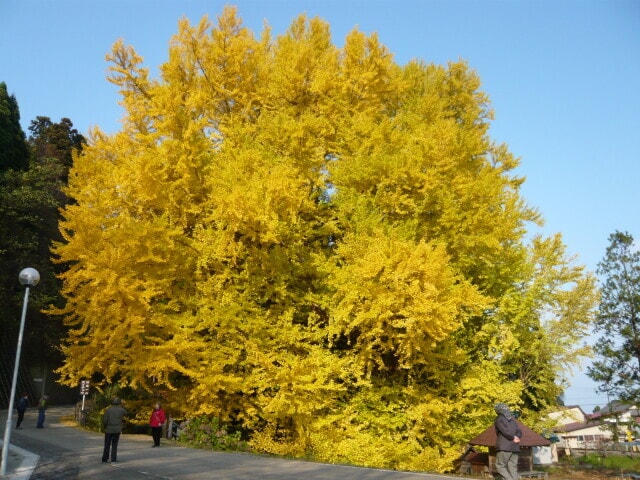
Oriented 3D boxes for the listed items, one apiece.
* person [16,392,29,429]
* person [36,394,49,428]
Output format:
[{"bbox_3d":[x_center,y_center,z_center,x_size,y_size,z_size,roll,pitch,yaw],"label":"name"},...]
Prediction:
[{"bbox_3d":[-14.131,8.099,24.574,0.450,1.650,0.500,6,-19,-21],"label":"person"},{"bbox_3d":[-13.525,8.340,25.215,0.420,1.600,0.500,6,-19,-21],"label":"person"}]

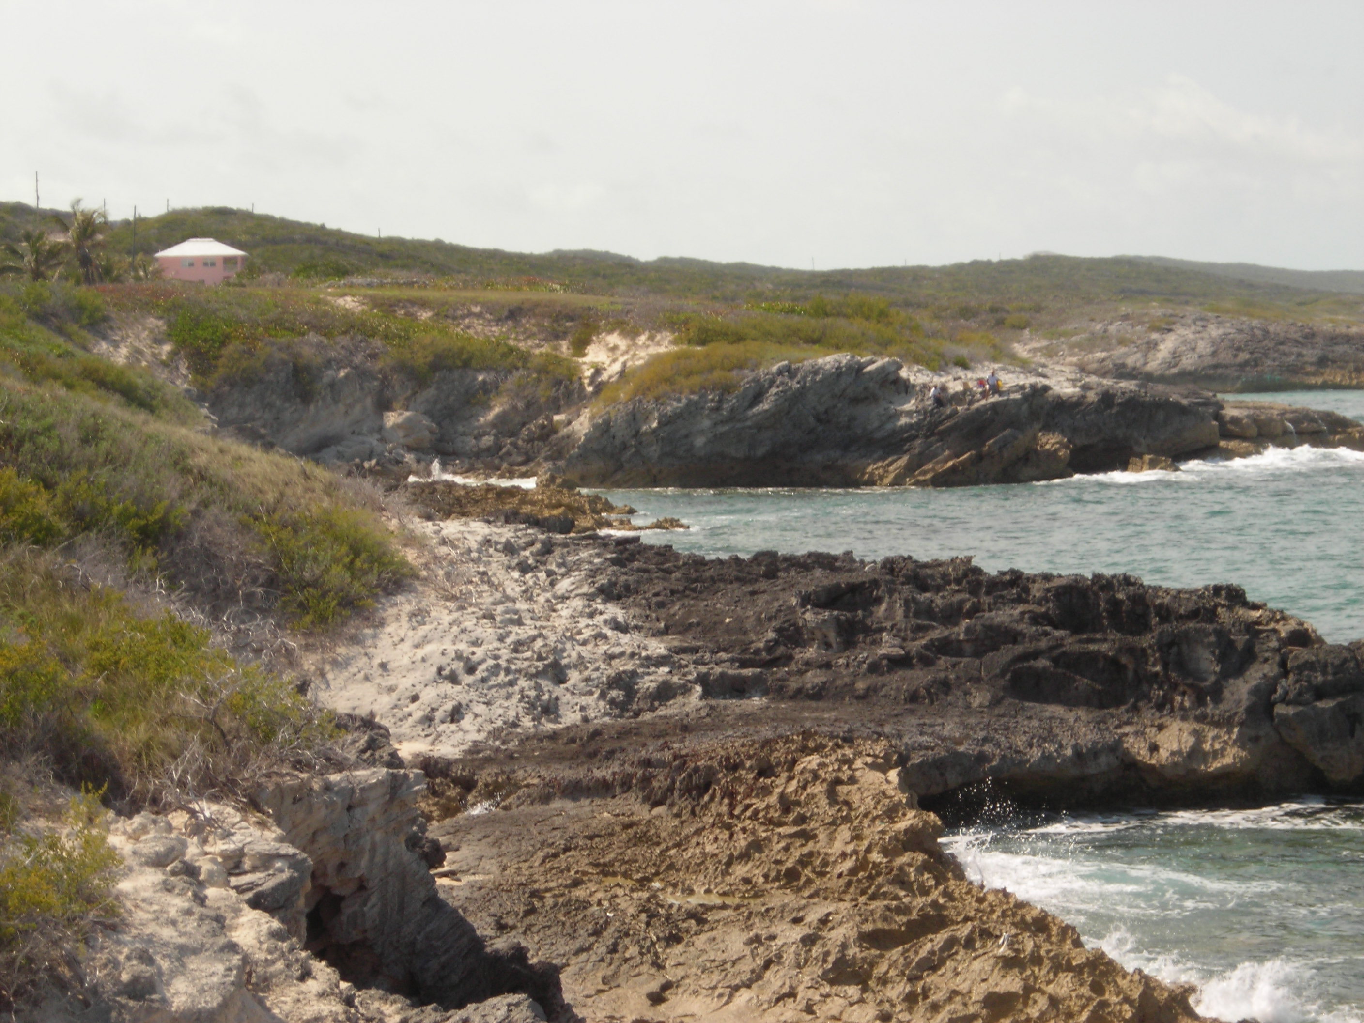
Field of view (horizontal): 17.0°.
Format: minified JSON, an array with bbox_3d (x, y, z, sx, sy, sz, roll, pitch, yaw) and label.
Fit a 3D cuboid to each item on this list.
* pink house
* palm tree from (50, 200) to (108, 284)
[{"bbox_3d":[-57.932,-30.069,550.000,11.100,5.600,9.800,0,3,-3],"label":"pink house"},{"bbox_3d":[-68.017,-30.377,515.000,6.400,9.500,6.300,0,3,-7],"label":"palm tree"}]

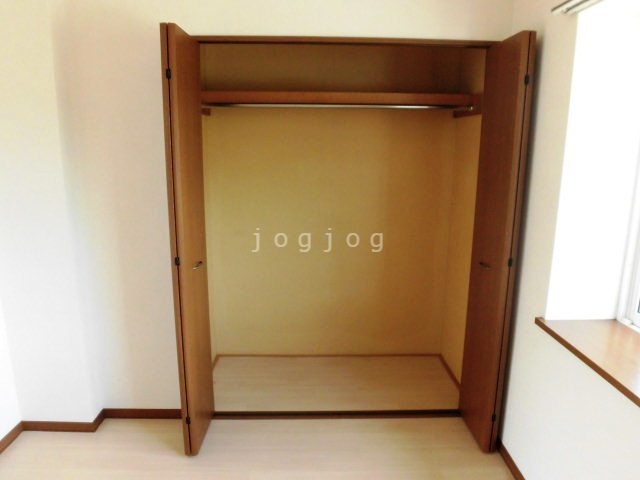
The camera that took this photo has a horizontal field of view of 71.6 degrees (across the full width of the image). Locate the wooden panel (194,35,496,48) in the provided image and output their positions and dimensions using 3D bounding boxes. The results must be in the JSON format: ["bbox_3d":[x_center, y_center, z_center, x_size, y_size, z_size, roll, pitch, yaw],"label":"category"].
[{"bbox_3d":[0.127,-0.949,2.146,1.500,0.033,0.060,0,11,-1],"label":"wooden panel"}]

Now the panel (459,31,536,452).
[{"bbox_3d":[0.848,0.064,2.193,0.066,1.975,0.350,0,11,-3],"label":"panel"}]

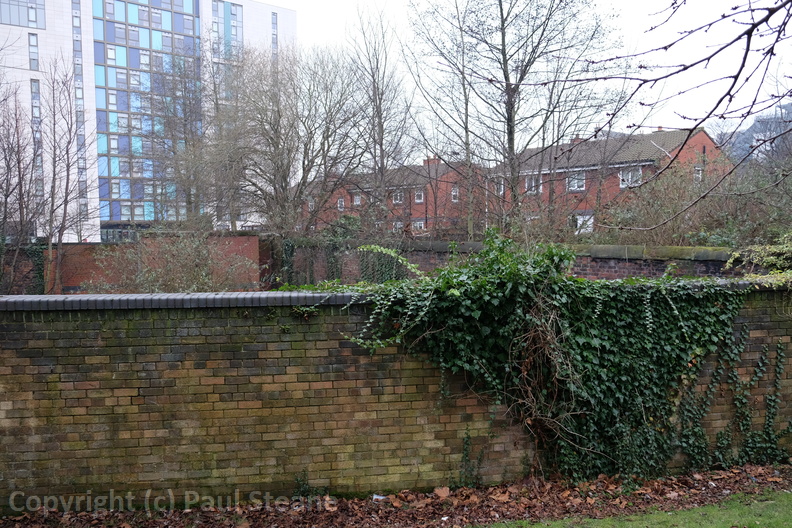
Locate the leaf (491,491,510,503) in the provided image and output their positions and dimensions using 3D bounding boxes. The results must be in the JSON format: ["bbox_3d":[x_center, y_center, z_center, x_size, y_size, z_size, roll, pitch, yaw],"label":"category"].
[{"bbox_3d":[0.999,2.223,5.680,0.190,0.050,0.150,0,3,0],"label":"leaf"}]

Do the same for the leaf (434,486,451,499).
[{"bbox_3d":[0.450,2.212,5.750,0.155,0.070,0.120,0,3,0],"label":"leaf"}]

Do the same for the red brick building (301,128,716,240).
[{"bbox_3d":[5.583,-4.987,51.399,10.500,7.800,41.000,-3,4,-37],"label":"red brick building"}]

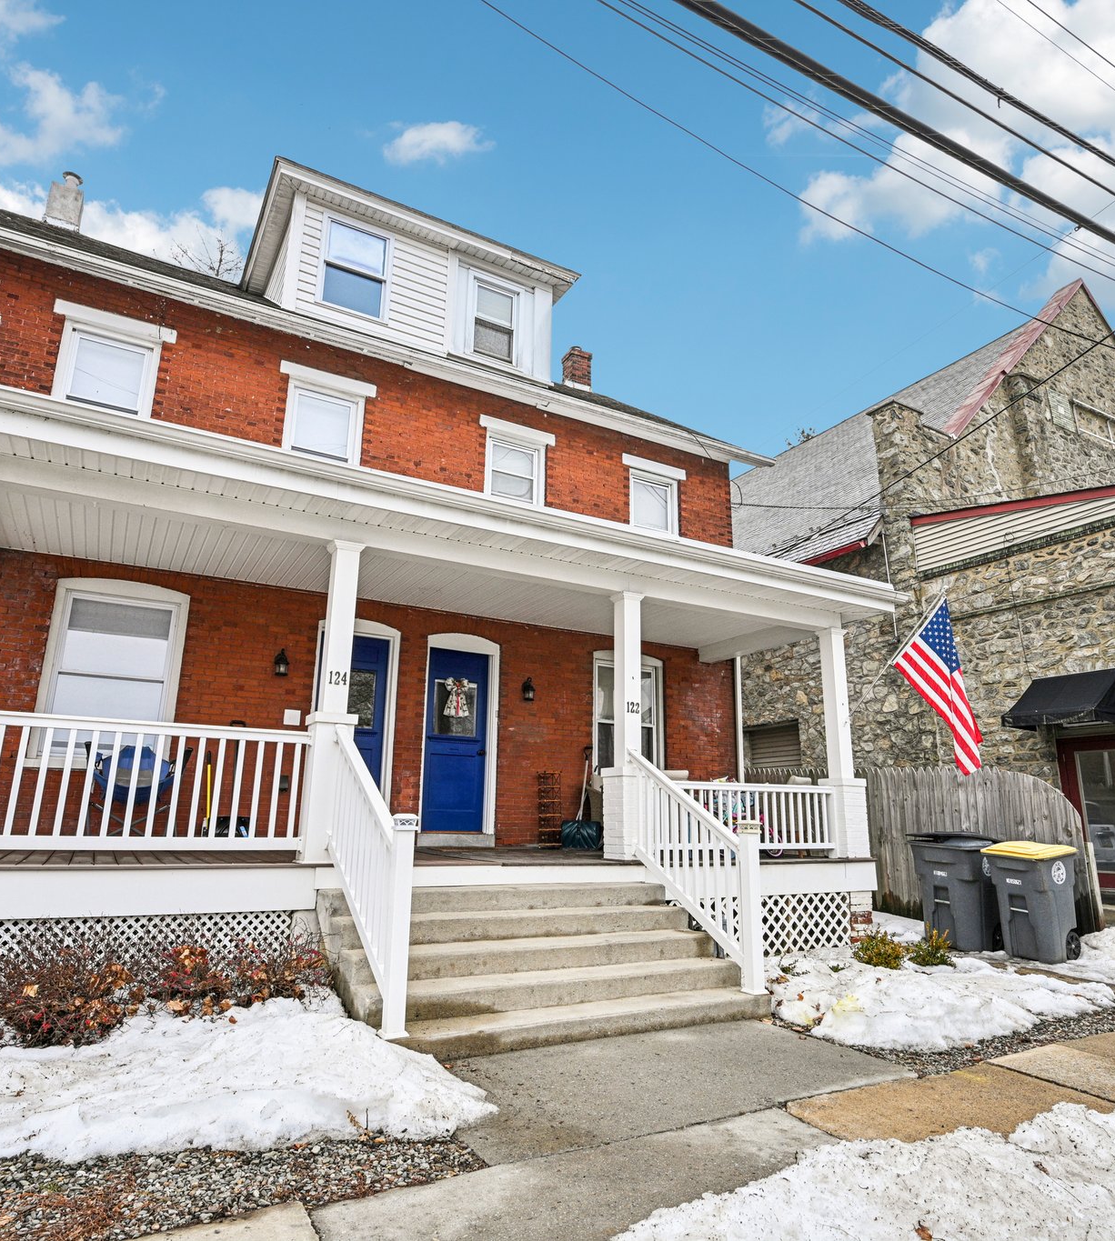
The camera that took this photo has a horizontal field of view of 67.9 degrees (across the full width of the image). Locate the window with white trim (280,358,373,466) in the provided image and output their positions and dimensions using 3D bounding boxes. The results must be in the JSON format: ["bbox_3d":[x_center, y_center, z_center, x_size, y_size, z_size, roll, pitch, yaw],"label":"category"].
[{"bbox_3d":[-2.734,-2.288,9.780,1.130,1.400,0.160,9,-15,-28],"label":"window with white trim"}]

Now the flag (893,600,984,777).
[{"bbox_3d":[3.877,0.694,8.510,0.250,1.800,0.930,9,-15,-28],"label":"flag"}]

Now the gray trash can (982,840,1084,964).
[{"bbox_3d":[4.976,2.932,8.667,0.750,1.080,0.650,9,-15,-28],"label":"gray trash can"}]

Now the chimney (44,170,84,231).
[{"bbox_3d":[-7.606,-6.477,12.802,0.450,1.000,0.450,9,-15,-28],"label":"chimney"}]

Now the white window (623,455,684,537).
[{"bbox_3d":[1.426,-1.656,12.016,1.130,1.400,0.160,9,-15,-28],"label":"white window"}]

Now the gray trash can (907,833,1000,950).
[{"bbox_3d":[4.528,2.992,9.101,0.820,1.140,0.710,9,-15,-28],"label":"gray trash can"}]

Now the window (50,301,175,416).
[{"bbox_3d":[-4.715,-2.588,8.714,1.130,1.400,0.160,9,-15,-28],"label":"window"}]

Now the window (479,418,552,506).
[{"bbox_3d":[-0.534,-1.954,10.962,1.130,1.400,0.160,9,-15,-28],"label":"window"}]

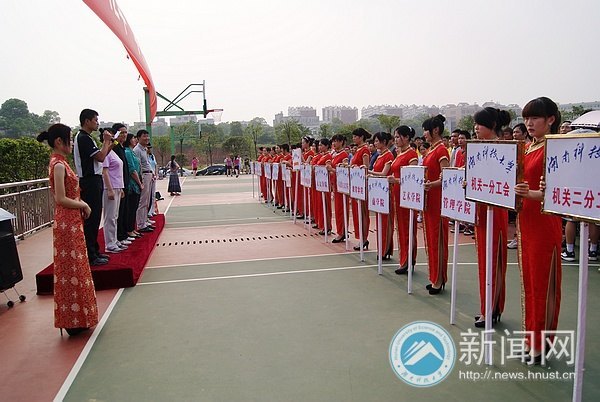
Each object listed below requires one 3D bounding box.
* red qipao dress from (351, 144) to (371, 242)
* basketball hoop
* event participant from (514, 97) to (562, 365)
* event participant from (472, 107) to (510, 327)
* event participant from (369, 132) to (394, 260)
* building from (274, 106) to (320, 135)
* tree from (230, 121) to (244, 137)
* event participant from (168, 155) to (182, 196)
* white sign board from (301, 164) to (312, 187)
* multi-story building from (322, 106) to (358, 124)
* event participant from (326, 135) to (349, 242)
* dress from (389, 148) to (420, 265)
[{"bbox_3d":[0.900,-0.127,7.450,0.270,1.430,0.400,-4,5,-20],"label":"red qipao dress"},{"bbox_3d":[-2.734,-2.766,16.200,0.580,0.440,0.460,-3,5,-12],"label":"basketball hoop"},{"bbox_3d":[1.548,0.200,3.263,0.360,1.720,0.430,-3,5,-15],"label":"event participant"},{"bbox_3d":[1.515,0.136,3.980,0.350,1.730,0.430,-3,5,-15],"label":"event participant"},{"bbox_3d":[1.096,-0.069,6.650,0.360,1.690,0.440,-4,5,-20],"label":"event participant"},{"bbox_3d":[-1.648,-53.056,330.000,30.000,19.000,15.000,-1,5,9],"label":"building"},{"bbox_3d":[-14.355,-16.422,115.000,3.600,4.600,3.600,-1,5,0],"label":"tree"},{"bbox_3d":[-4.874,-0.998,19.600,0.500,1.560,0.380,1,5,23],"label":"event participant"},{"bbox_3d":[0.126,-0.466,9.250,0.030,0.430,0.560,-3,5,-19],"label":"white sign board"},{"bbox_3d":[30.737,-64.510,380.000,27.000,16.000,15.000,0,5,11],"label":"multi-story building"},{"bbox_3d":[0.635,-0.208,8.160,0.360,1.720,0.430,-3,5,-15],"label":"event participant"},{"bbox_3d":[1.238,0.078,5.859,0.280,1.430,0.390,-3,5,-15],"label":"dress"}]

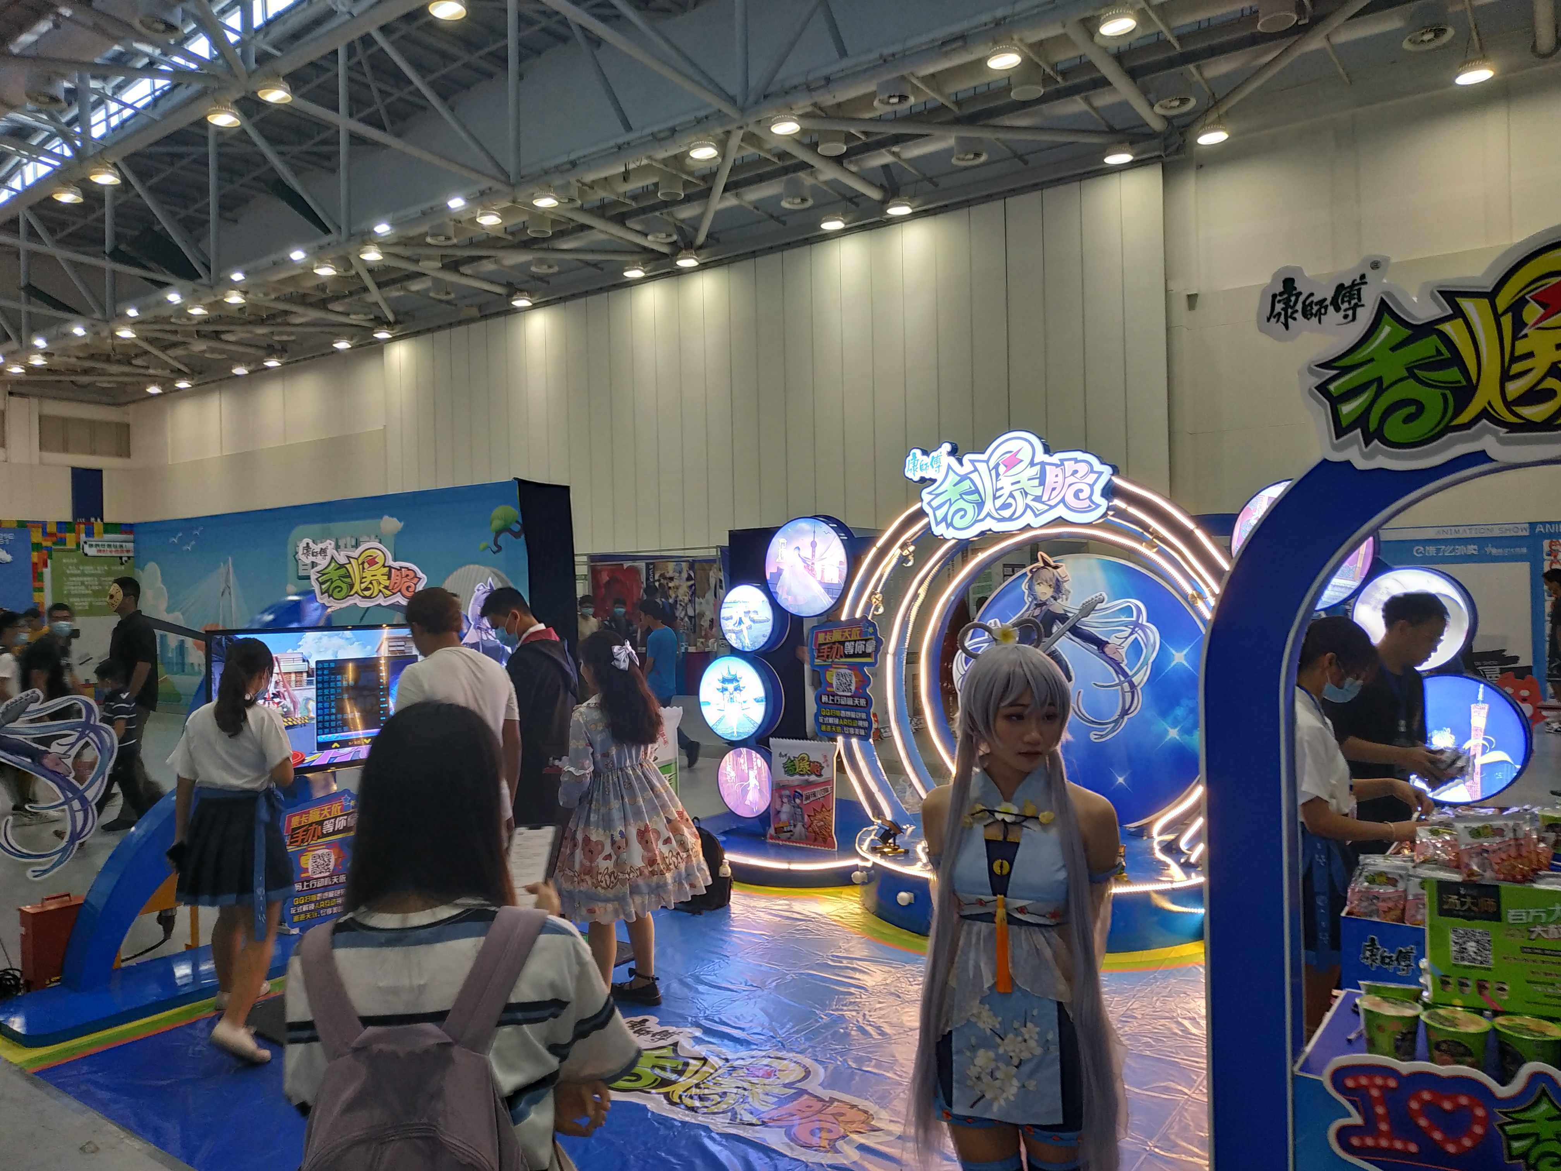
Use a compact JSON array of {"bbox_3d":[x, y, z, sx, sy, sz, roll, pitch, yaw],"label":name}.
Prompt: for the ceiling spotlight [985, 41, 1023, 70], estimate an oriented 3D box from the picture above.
[{"bbox_3d":[3.681,-8.733,17.788,0.560,0.270,0.560,-1,-1,0],"label":"ceiling spotlight"}]

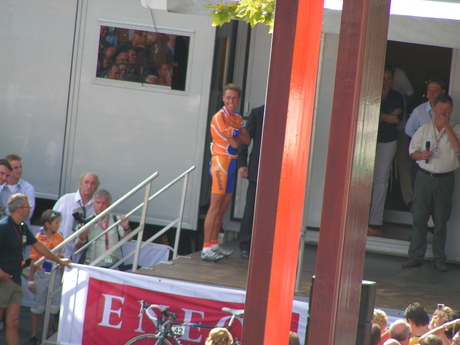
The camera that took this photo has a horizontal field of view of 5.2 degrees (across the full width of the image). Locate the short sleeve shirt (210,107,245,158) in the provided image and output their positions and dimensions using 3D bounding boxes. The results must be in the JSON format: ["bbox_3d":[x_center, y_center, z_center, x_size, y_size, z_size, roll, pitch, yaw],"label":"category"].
[{"bbox_3d":[-0.027,-0.402,51.100,0.420,0.530,0.290,-2,11,-42],"label":"short sleeve shirt"}]

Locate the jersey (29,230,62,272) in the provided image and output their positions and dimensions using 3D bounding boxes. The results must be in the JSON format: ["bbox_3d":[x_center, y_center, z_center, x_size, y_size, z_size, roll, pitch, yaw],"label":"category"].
[{"bbox_3d":[-1.846,0.780,50.600,0.360,0.430,0.230,2,9,-25],"label":"jersey"}]

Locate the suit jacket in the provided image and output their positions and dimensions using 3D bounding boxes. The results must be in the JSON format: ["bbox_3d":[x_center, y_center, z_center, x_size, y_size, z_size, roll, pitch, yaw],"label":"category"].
[{"bbox_3d":[0.392,-0.305,51.400,0.560,0.800,0.300,4,8,-12],"label":"suit jacket"}]

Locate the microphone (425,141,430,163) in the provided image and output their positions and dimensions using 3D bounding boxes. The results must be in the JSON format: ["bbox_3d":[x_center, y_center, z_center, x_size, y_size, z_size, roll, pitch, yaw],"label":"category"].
[{"bbox_3d":[2.008,-0.206,51.200,0.050,0.235,0.050,2,8,-10],"label":"microphone"}]

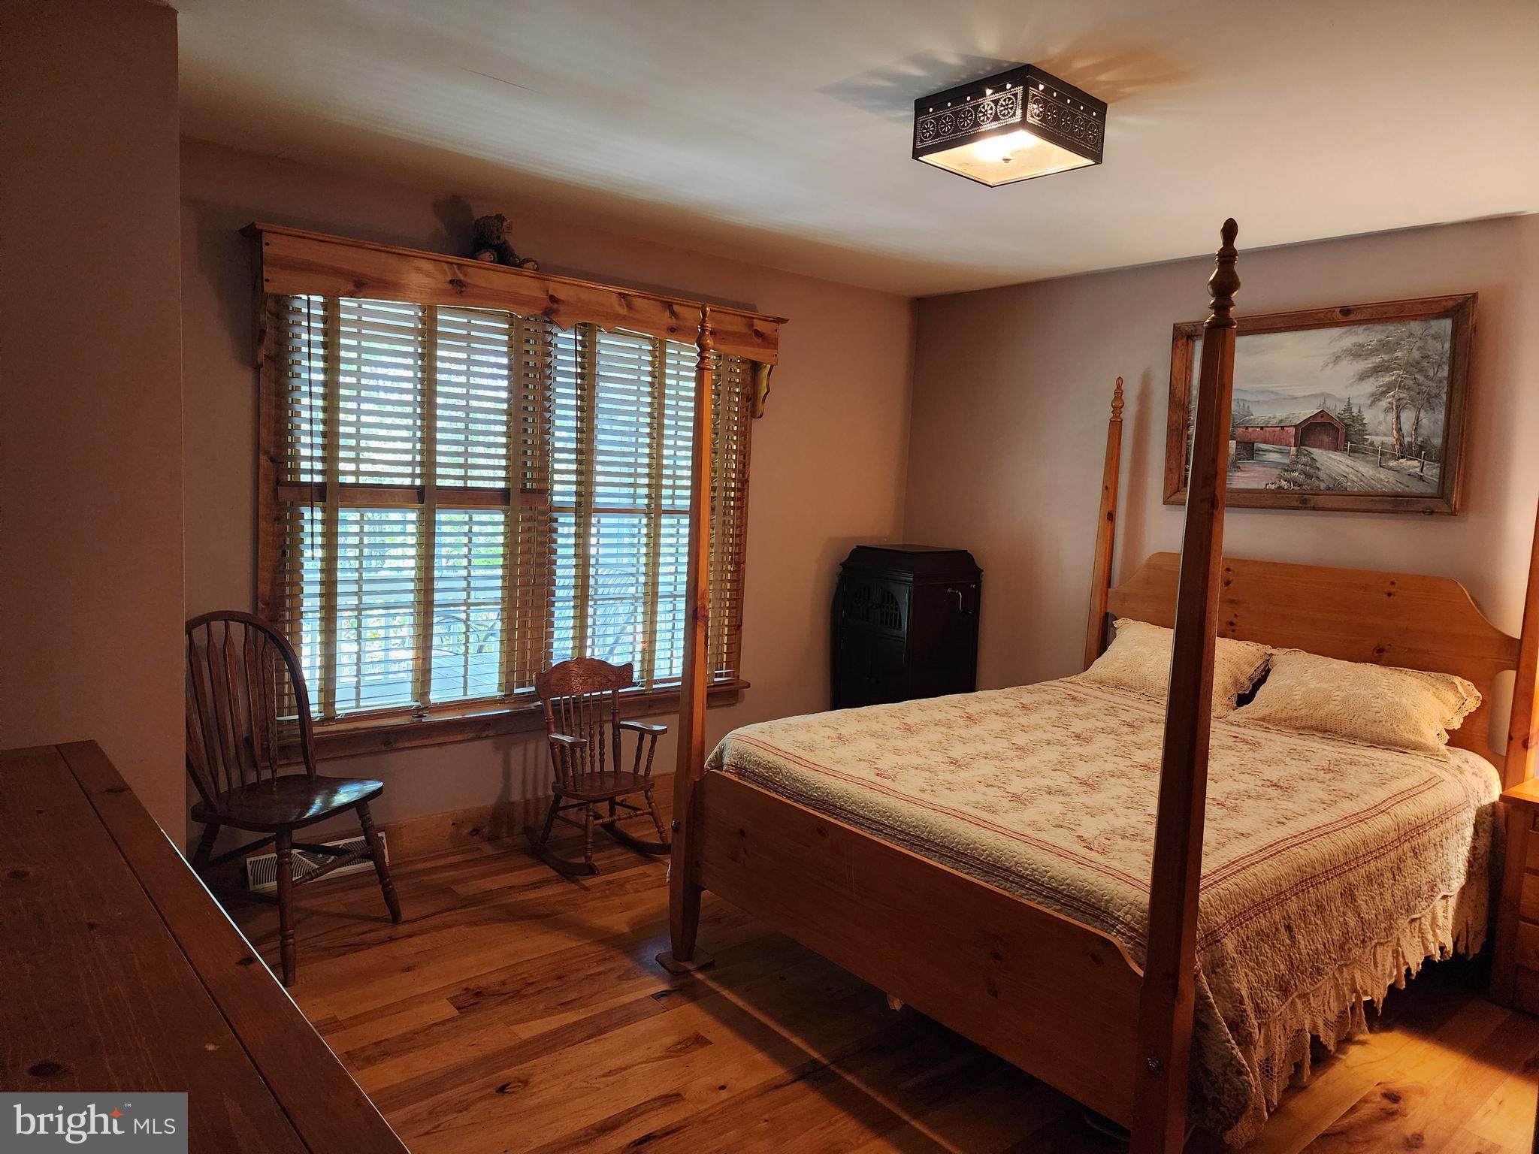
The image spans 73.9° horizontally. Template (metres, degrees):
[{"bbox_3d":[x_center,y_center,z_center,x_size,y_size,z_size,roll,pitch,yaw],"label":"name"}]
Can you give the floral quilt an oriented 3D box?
[{"bbox_3d":[1.061,0.794,3.189,2.040,0.540,1.610,-2,7,-40],"label":"floral quilt"}]

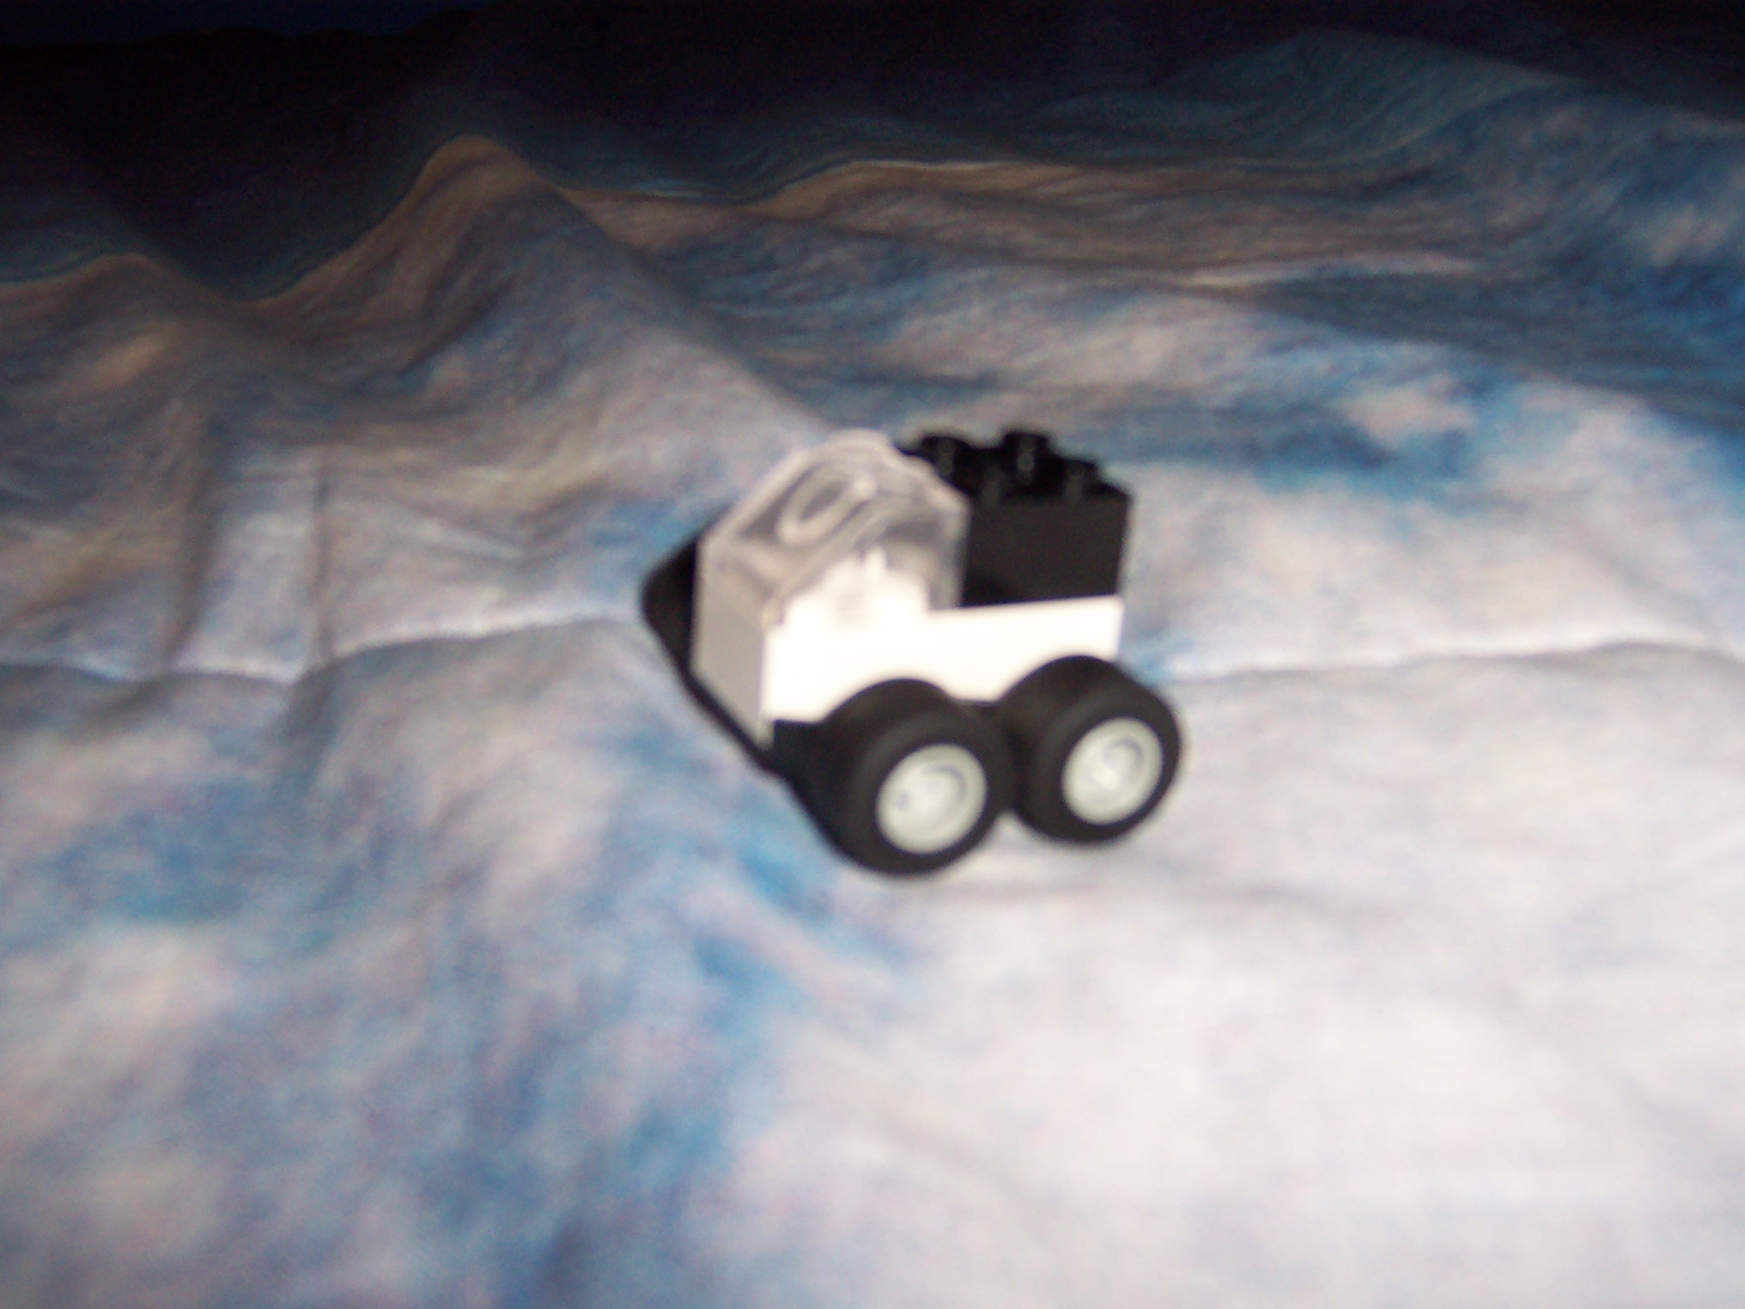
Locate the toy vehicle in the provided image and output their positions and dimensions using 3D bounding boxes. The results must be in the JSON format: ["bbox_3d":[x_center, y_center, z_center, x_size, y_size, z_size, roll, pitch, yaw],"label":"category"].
[{"bbox_3d":[0.003,-0.004,0.154,0.032,0.027,0.045,-5,24,-25],"label":"toy vehicle"}]

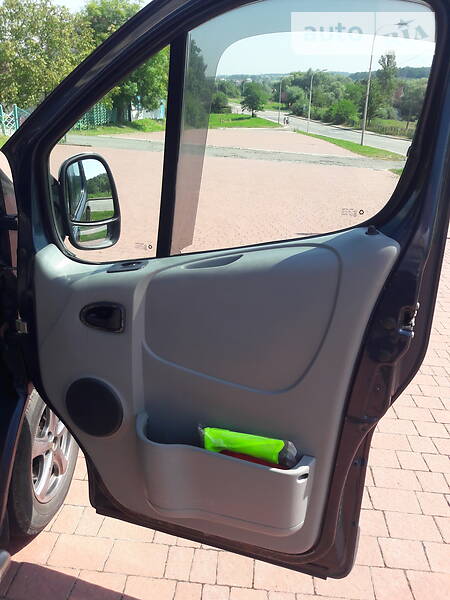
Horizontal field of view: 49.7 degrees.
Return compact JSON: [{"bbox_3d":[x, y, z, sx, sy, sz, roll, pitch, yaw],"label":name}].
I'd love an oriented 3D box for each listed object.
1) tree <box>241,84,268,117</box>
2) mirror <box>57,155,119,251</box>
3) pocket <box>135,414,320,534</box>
[{"bbox_3d":[7.416,-50.404,122.000,6.700,8.000,6.700,0,24,0],"label":"tree"},{"bbox_3d":[-0.409,-0.296,1.465,0.185,0.275,0.110,-15,27,-39],"label":"mirror"},{"bbox_3d":[-0.015,0.476,1.304,0.460,0.220,0.115,9,22,16],"label":"pocket"}]

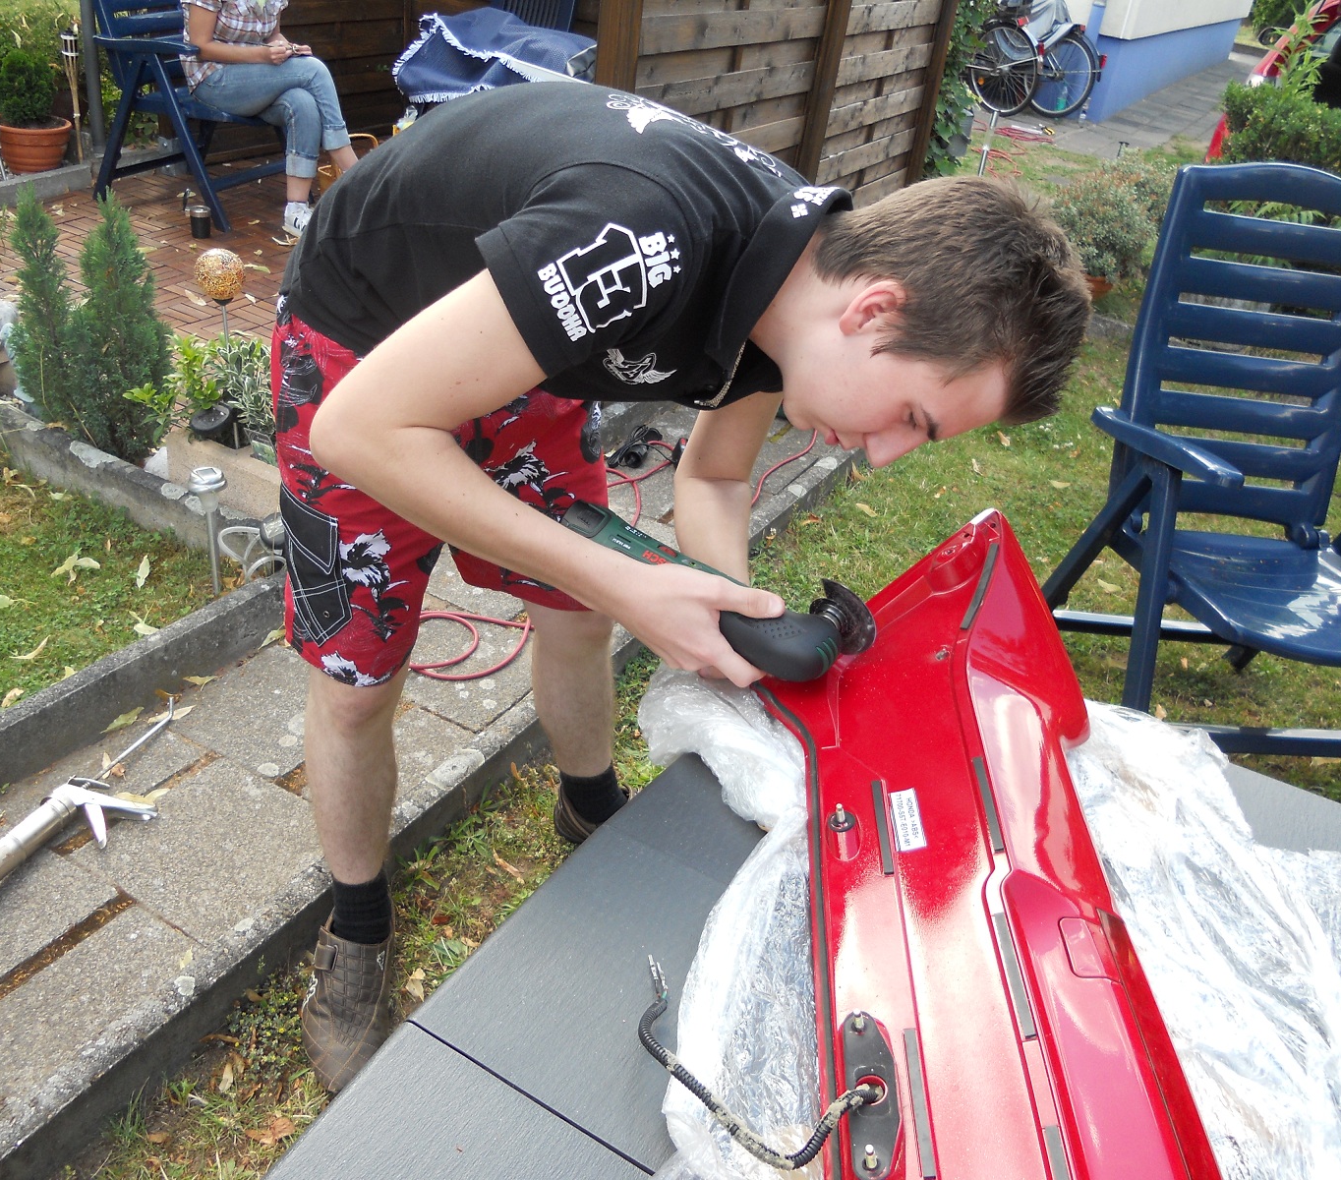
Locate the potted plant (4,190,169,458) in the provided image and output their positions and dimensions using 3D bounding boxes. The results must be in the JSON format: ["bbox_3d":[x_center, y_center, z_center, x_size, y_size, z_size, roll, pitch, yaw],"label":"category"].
[{"bbox_3d":[-1.219,-0.560,2.584,0.340,0.552,0.270,-7,34,-24],"label":"potted plant"}]

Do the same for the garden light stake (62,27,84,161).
[{"bbox_3d":[-2.146,-1.780,4.421,0.065,0.461,0.065,-7,34,-24],"label":"garden light stake"}]

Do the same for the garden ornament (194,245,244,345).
[{"bbox_3d":[-0.834,-0.450,2.340,0.100,0.405,0.100,-3,33,-19],"label":"garden ornament"}]

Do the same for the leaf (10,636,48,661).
[{"bbox_3d":[-1.103,0.105,2.133,0.032,0.020,0.078,21,33,20],"label":"leaf"}]

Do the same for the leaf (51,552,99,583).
[{"bbox_3d":[-1.139,-0.045,2.371,0.061,0.030,0.123,9,31,1],"label":"leaf"}]

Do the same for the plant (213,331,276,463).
[{"bbox_3d":[-0.809,-0.367,2.410,0.200,0.280,0.200,-3,33,-18],"label":"plant"}]

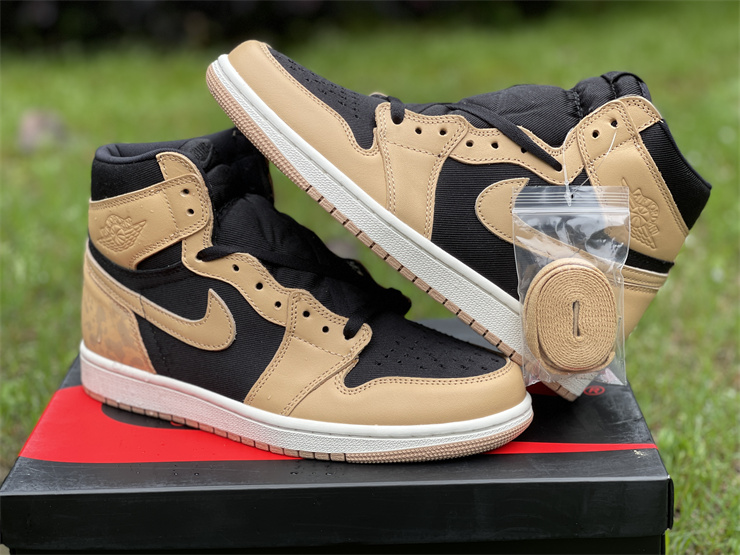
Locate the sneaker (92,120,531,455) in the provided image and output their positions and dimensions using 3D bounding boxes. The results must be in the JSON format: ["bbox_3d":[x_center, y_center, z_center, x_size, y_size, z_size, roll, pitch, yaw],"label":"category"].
[{"bbox_3d":[-0.046,0.001,0.783,0.293,0.165,0.110,7,21,26],"label":"sneaker"}]

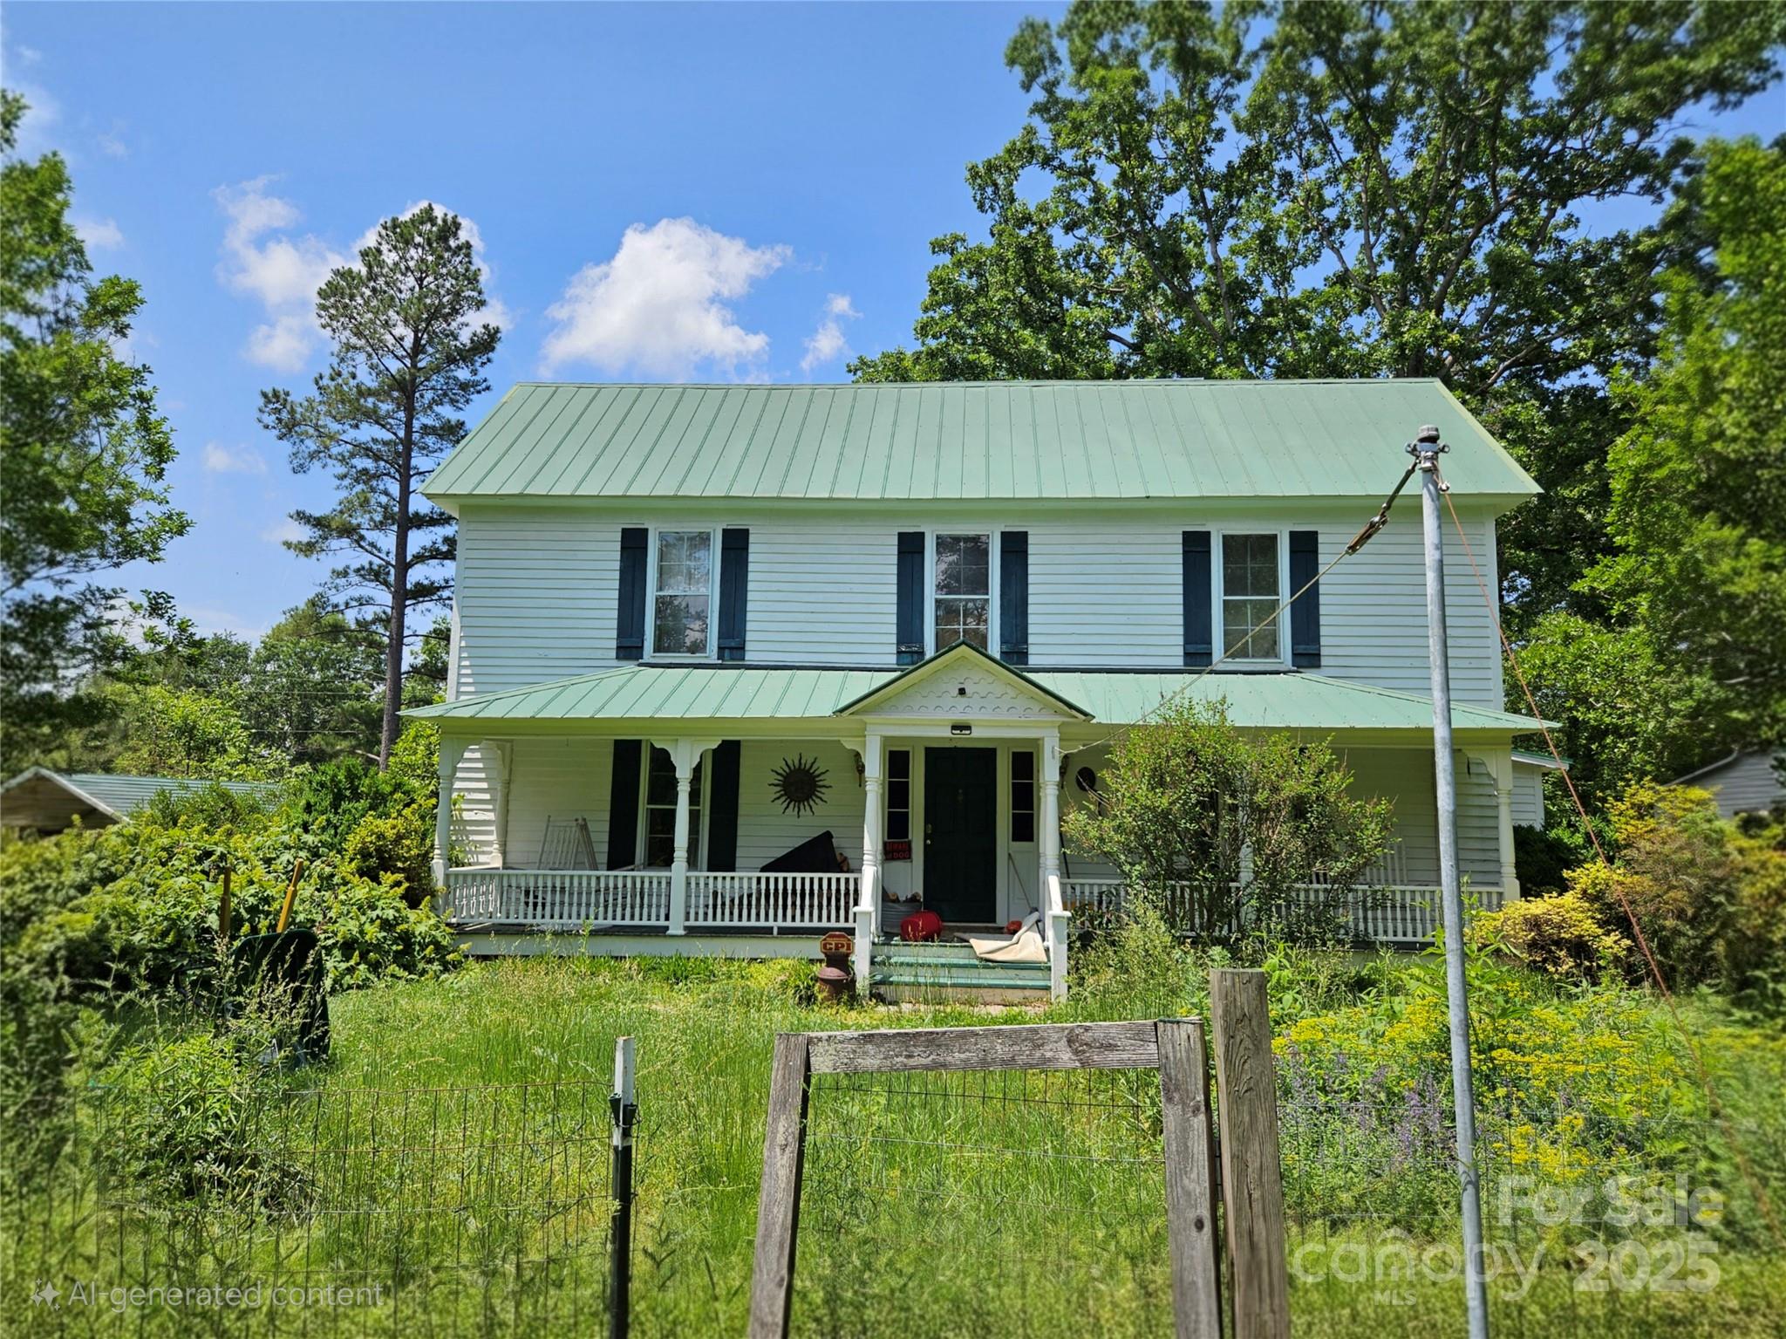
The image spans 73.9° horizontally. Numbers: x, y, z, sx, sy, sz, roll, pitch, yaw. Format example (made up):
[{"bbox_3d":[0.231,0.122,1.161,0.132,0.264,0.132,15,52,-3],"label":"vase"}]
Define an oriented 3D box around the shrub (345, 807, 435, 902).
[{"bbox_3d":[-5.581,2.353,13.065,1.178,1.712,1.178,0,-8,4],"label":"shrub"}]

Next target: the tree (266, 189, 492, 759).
[{"bbox_3d":[-15.919,-4.302,35.902,7.307,20.726,6.941,0,-8,4],"label":"tree"}]

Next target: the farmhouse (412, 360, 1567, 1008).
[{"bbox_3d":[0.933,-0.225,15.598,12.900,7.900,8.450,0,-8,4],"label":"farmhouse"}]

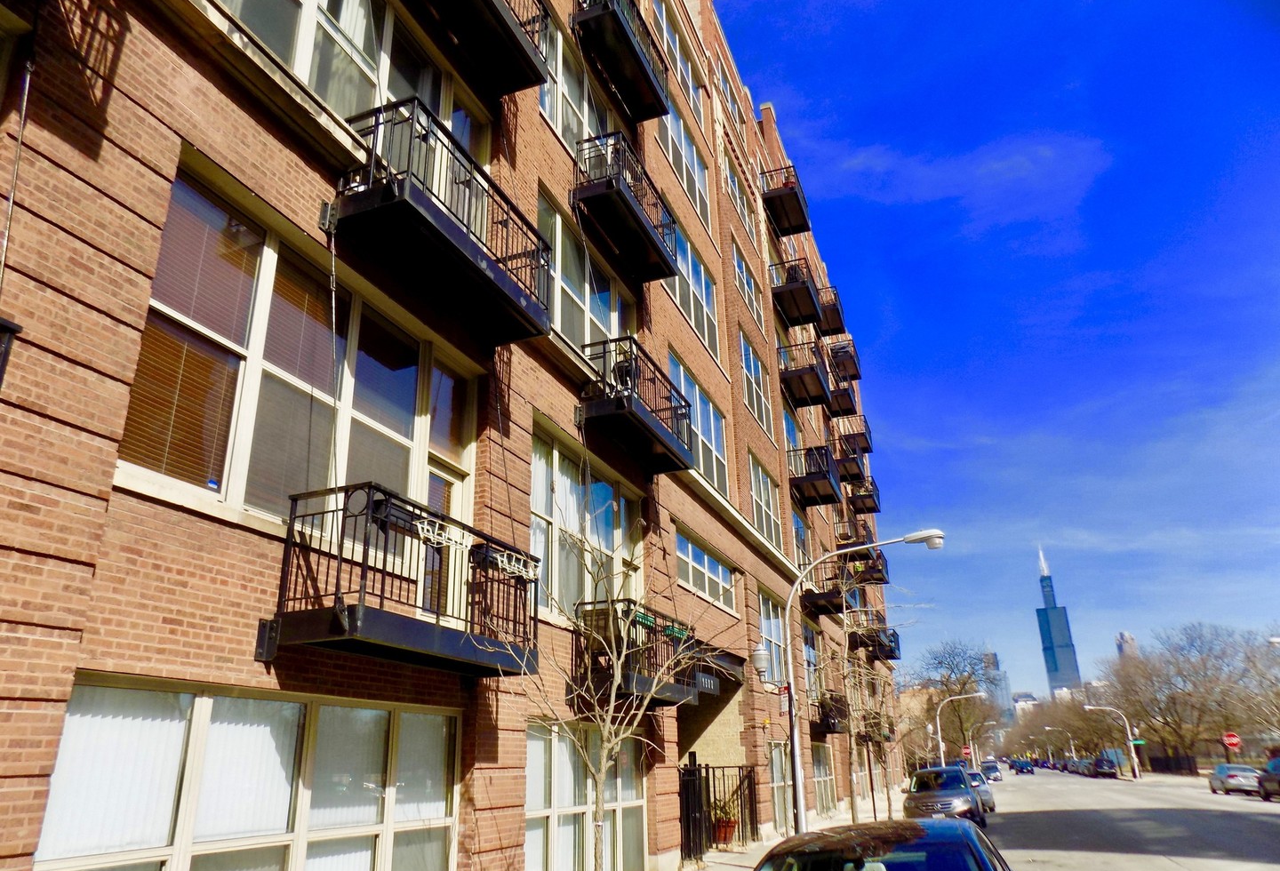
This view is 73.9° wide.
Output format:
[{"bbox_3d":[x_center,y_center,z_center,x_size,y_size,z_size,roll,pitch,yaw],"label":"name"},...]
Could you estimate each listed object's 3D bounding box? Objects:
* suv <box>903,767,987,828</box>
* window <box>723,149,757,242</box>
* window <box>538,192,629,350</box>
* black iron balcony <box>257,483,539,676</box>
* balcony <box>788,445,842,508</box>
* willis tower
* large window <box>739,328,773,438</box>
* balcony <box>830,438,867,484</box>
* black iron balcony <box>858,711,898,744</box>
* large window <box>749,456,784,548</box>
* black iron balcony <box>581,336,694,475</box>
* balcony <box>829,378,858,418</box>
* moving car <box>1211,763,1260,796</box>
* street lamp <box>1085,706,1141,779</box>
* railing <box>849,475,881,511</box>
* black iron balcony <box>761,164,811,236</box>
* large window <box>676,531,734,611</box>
[{"bbox_3d":[8.374,10.000,23.438,1.830,1.670,4.530,-10,-23,19],"label":"suv"},{"bbox_3d":[3.431,-7.971,29.092,0.120,1.800,4.300,-10,-23,19],"label":"window"},{"bbox_3d":[-0.915,-2.163,15.132,0.160,2.300,4.360,-10,-23,19],"label":"window"},{"bbox_3d":[-2.073,1.577,8.393,0.844,1.282,3.082,-9,-23,19],"label":"black iron balcony"},{"bbox_3d":[6.652,1.589,32.081,1.418,1.272,2.967,-9,-23,19],"label":"balcony"},{"bbox_3d":[1061.090,536.175,2155.704,68.600,527.000,68.600,-10,-23,19],"label":"willis tower"},{"bbox_3d":[3.689,-1.611,27.070,0.170,2.550,4.250,-10,-23,19],"label":"large window"},{"bbox_3d":[10.282,1.245,42.561,1.418,1.272,2.967,-9,-23,19],"label":"balcony"},{"bbox_3d":[10.279,12.696,37.158,1.050,1.250,3.300,-10,-23,19],"label":"black iron balcony"},{"bbox_3d":[3.770,2.131,25.464,0.170,2.450,4.250,-10,-23,19],"label":"large window"},{"bbox_3d":[0.043,-0.427,15.354,0.844,1.282,3.082,-9,-23,19],"label":"black iron balcony"},{"bbox_3d":[10.542,-2.142,44.952,1.327,1.284,3.317,-10,-23,19],"label":"balcony"},{"bbox_3d":[30.328,17.219,42.819,1.820,1.440,4.700,-10,-23,19],"label":"moving car"},{"bbox_3d":[41.000,26.653,73.822,3.200,6.100,0.400,-10,-23,19],"label":"street lamp"},{"bbox_3d":[12.372,3.302,46.994,1.380,1.240,2.970,-10,-23,19],"label":"railing"},{"bbox_3d":[6.234,-9.792,35.925,1.380,1.240,2.970,-10,-23,19],"label":"black iron balcony"},{"bbox_3d":[1.482,3.092,18.765,0.120,1.020,4.510,-10,-23,19],"label":"large window"}]

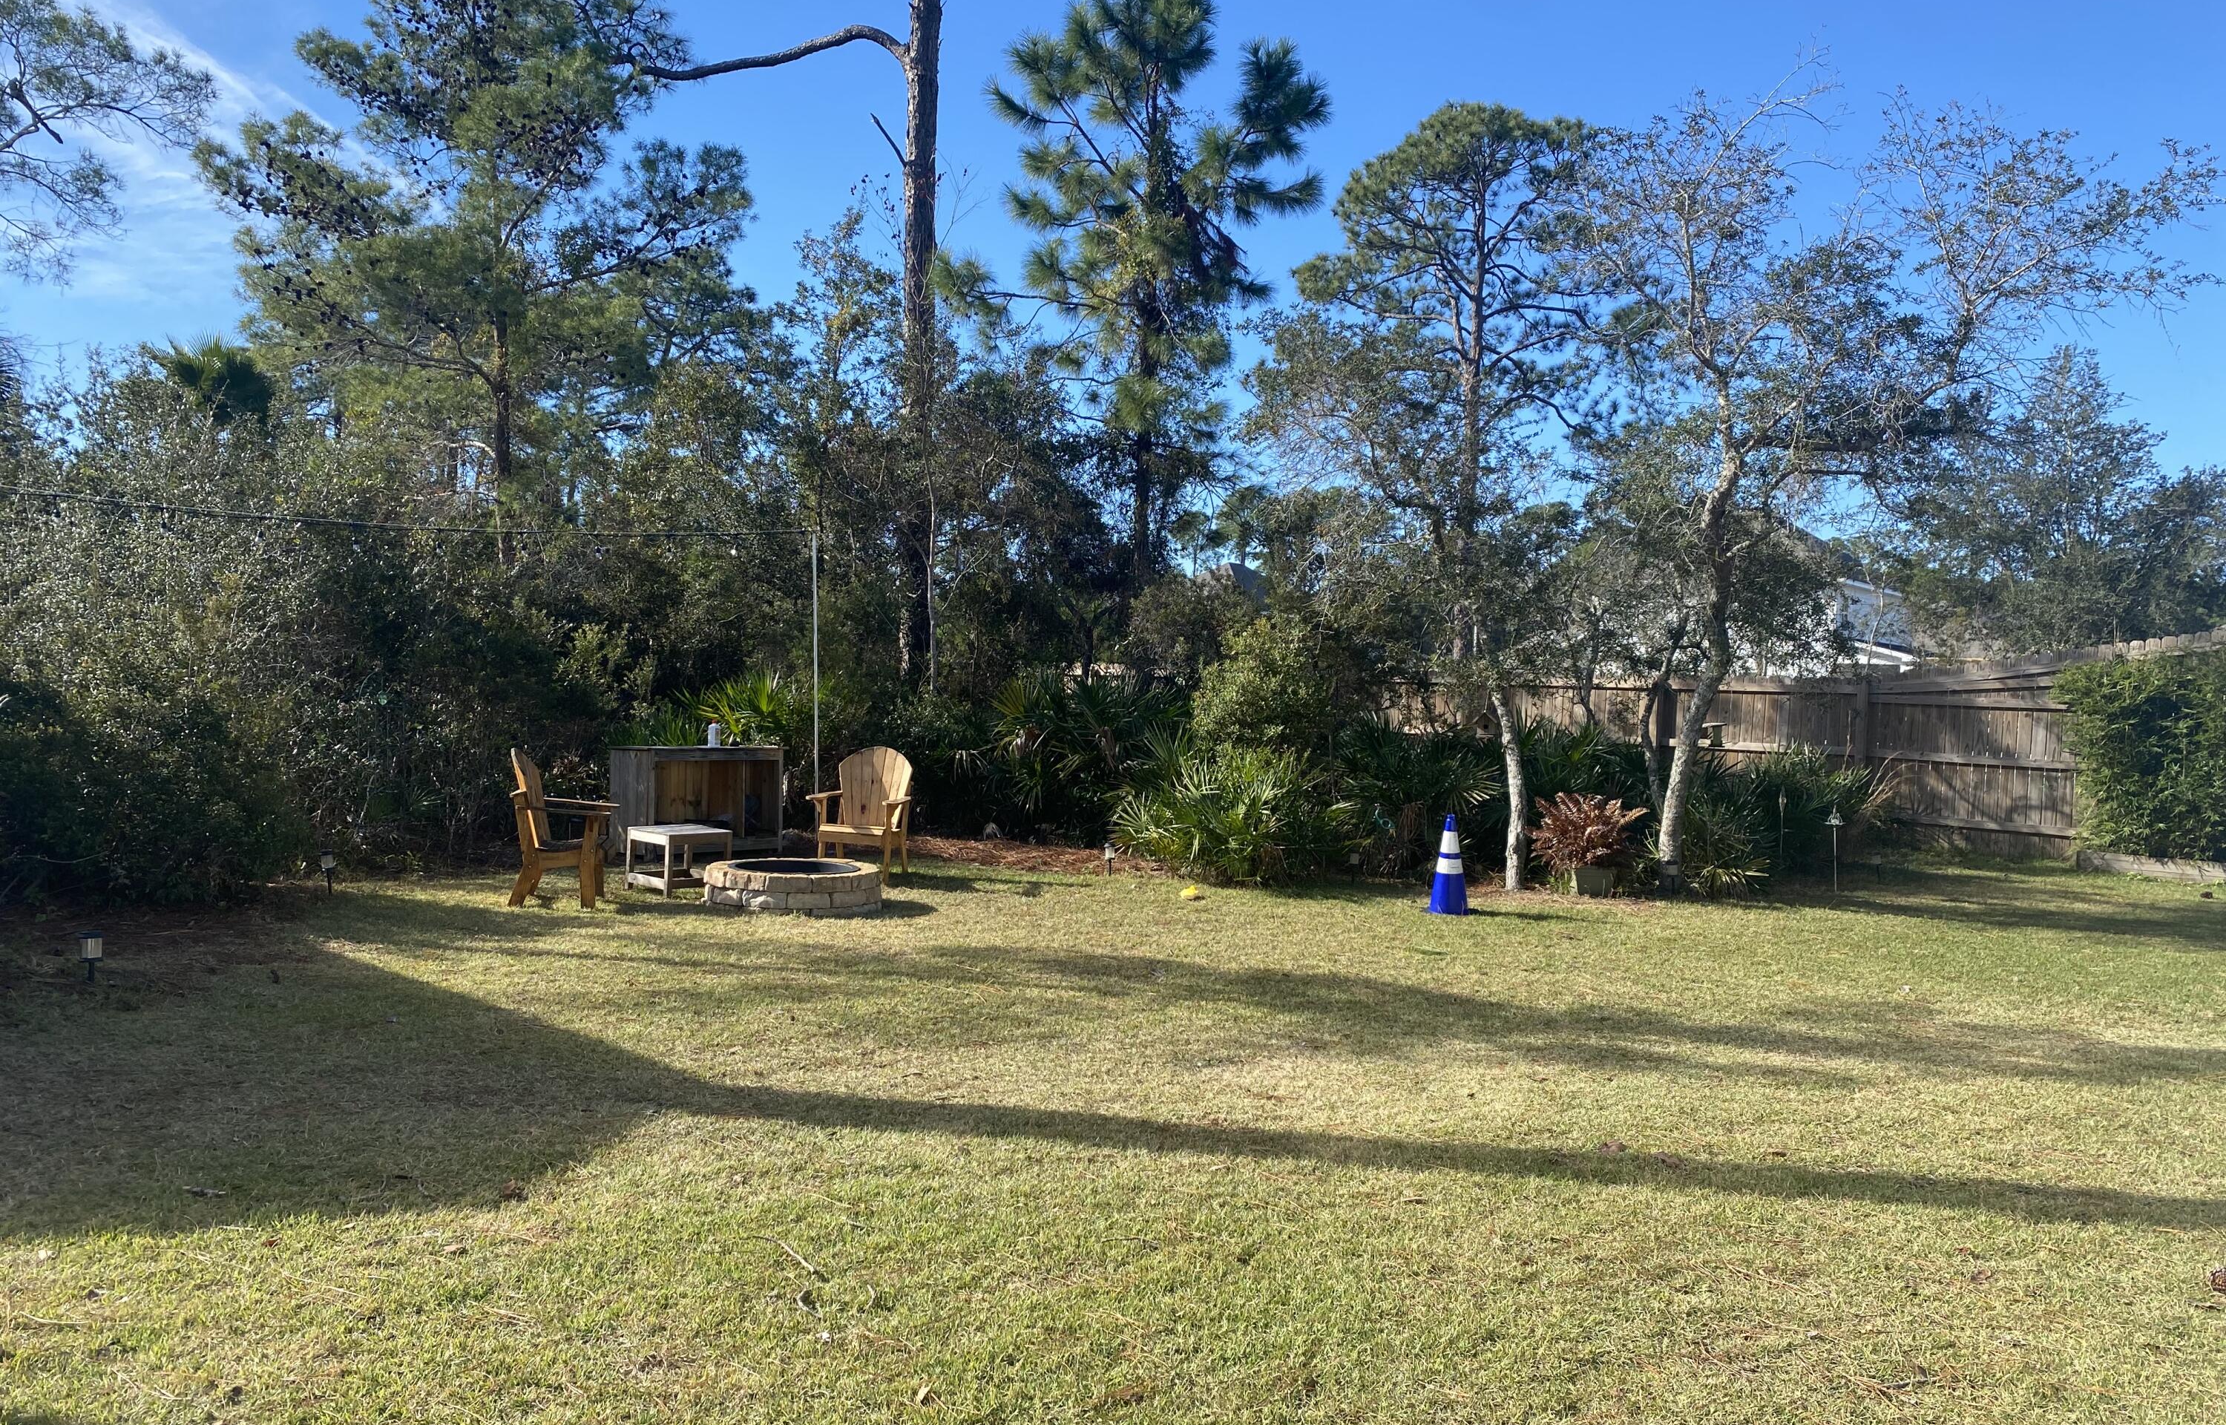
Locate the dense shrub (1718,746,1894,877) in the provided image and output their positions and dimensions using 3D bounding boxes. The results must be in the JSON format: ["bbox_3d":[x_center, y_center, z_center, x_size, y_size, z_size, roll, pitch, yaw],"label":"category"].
[{"bbox_3d":[6.342,0.915,15.300,1.550,1.150,1.400,1,0,0],"label":"dense shrub"}]

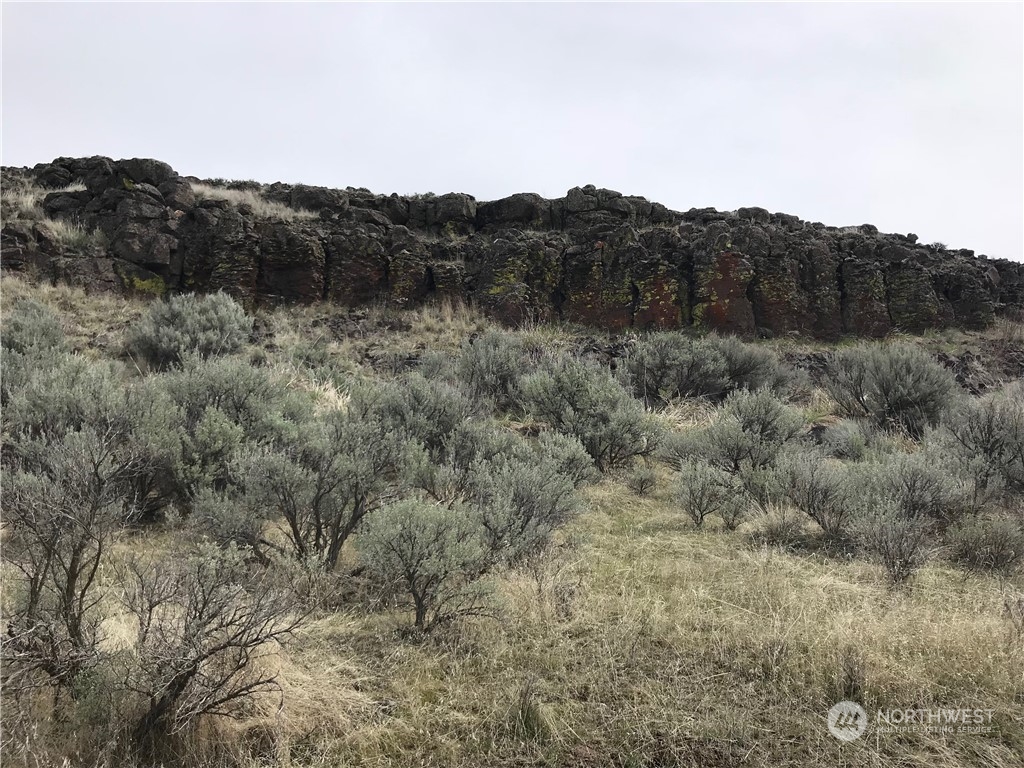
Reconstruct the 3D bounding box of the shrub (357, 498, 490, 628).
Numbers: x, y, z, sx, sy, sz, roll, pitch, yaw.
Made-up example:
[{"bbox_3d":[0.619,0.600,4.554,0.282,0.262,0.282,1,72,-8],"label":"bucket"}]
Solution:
[{"bbox_3d":[-0.534,1.096,5.000,0.830,0.810,0.770,0,0,0],"label":"shrub"}]

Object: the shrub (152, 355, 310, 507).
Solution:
[{"bbox_3d":[-2.845,0.492,8.400,1.600,1.580,1.470,0,0,0],"label":"shrub"}]

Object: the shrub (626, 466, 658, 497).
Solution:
[{"bbox_3d":[1.418,1.059,9.000,0.350,0.330,0.320,0,0,0],"label":"shrub"}]

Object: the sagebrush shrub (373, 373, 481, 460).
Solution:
[{"bbox_3d":[-1.065,0.419,10.200,1.350,1.150,1.250,0,0,0],"label":"sagebrush shrub"}]

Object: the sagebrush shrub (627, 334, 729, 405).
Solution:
[{"bbox_3d":[2.837,-0.249,14.200,1.750,1.270,1.610,0,0,0],"label":"sagebrush shrub"}]

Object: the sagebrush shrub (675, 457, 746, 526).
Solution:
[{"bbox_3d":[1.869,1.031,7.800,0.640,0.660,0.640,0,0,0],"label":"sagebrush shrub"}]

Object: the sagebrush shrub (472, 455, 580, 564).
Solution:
[{"bbox_3d":[0.111,1.030,6.800,0.900,0.900,0.830,0,0,0],"label":"sagebrush shrub"}]

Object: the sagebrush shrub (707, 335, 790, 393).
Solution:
[{"bbox_3d":[4.283,-0.335,15.000,1.590,1.120,1.590,0,0,0],"label":"sagebrush shrub"}]

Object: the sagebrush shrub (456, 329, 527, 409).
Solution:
[{"bbox_3d":[-0.311,-0.231,13.200,1.150,1.310,1.150,0,0,0],"label":"sagebrush shrub"}]

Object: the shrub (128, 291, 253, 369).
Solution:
[{"bbox_3d":[-5.667,-0.943,14.600,2.190,1.410,2.010,0,0,0],"label":"shrub"}]

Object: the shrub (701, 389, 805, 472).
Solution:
[{"bbox_3d":[2.991,0.578,10.300,1.290,1.090,1.190,0,0,0],"label":"shrub"}]

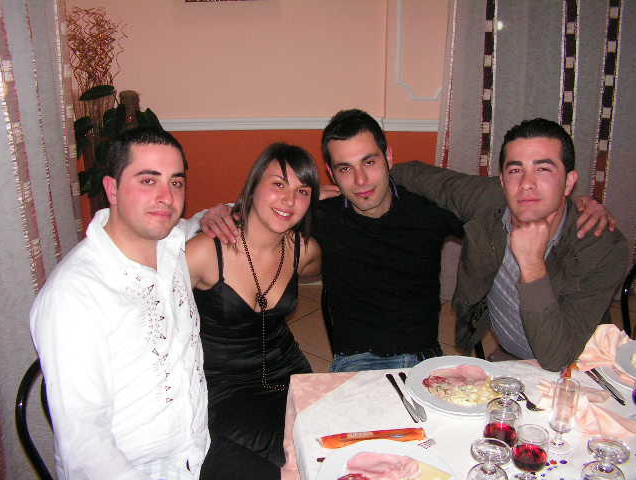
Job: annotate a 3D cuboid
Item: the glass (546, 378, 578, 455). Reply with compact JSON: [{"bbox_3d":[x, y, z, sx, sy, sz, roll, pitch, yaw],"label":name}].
[{"bbox_3d":[0.487,0.346,1.312,0.050,0.150,0.050,0,20,0],"label":"glass"}]

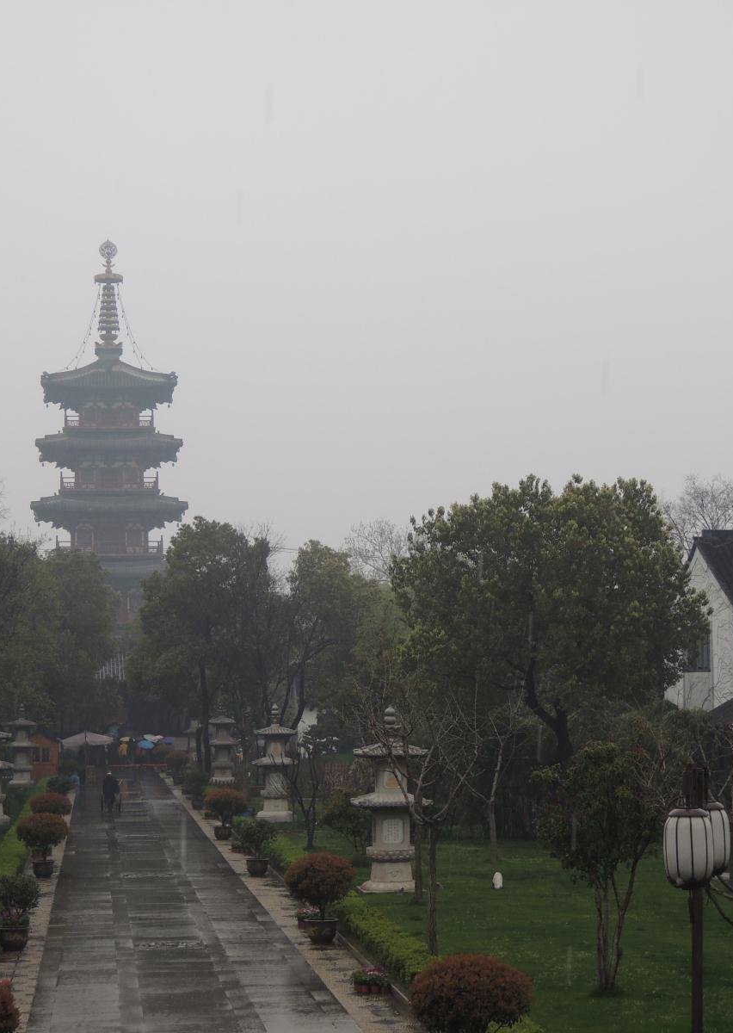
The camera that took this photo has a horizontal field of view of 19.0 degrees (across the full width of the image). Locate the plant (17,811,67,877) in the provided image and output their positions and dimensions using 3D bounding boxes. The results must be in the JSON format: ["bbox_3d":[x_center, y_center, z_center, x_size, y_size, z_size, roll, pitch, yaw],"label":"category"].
[{"bbox_3d":[-8.665,8.794,58.523,1.350,1.720,1.350,0,-5,-7],"label":"plant"}]

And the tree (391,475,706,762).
[{"bbox_3d":[6.076,4.688,73.113,10.200,12.133,9.600,0,-5,-7],"label":"tree"}]

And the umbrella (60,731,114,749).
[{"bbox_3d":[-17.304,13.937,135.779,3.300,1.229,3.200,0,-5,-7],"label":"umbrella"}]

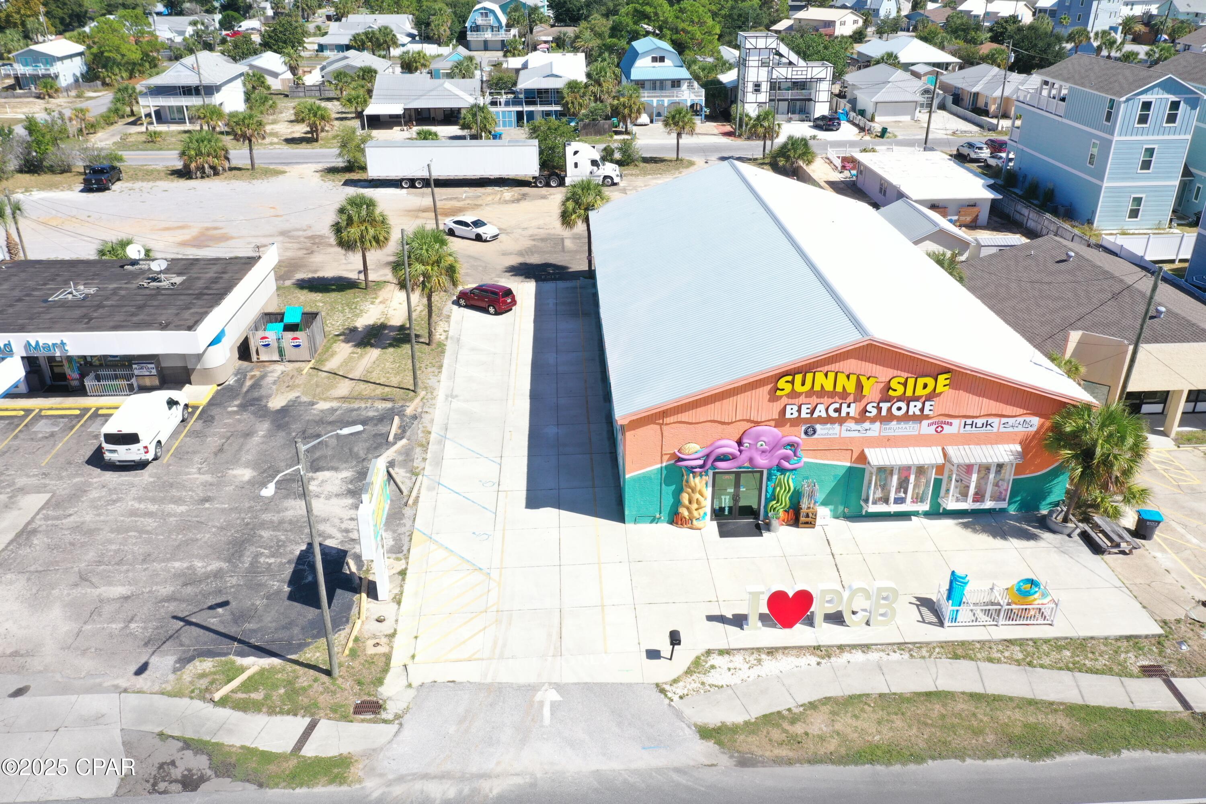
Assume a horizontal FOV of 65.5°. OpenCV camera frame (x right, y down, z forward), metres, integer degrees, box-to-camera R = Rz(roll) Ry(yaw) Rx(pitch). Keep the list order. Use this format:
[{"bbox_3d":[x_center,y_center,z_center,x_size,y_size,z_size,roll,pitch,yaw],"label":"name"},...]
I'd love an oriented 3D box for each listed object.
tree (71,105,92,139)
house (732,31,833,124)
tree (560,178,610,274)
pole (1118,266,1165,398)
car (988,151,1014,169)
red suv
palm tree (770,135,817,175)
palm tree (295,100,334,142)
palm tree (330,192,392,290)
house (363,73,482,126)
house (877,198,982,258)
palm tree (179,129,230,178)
[{"bbox_3d":[-62.195,-33.423,112.135,2.640,3.650,2.640,-1,27,-2],"label":"tree"},{"bbox_3d":[23.254,-41.992,121.295,11.760,10.550,7.100,-1,27,-2],"label":"house"},{"bbox_3d":[-1.142,-12.022,64.684,3.700,6.700,3.700,-2,27,-2],"label":"tree"},{"bbox_3d":[22.785,-1.335,40.426,0.300,9.400,0.300,-1,27,-3],"label":"pole"},{"bbox_3d":[41.040,-24.610,96.544,1.830,1.450,4.600,-3,27,-6],"label":"car"},{"bbox_3d":[-7.629,-6.969,61.078,4.470,1.630,1.760,18,31,31],"label":"red suv"},{"bbox_3d":[19.189,-24.593,93.257,4.400,3.800,4.400,-2,27,-2],"label":"palm tree"},{"bbox_3d":[-33.749,-32.663,109.285,4.600,4.550,4.600,-2,27,-2],"label":"palm tree"},{"bbox_3d":[-16.160,-10.741,63.130,4.060,6.690,4.060,-1,27,-2],"label":"palm tree"},{"bbox_3d":[-22.522,-39.114,121.146,14.200,4.700,17.500,-2,27,-2],"label":"house"},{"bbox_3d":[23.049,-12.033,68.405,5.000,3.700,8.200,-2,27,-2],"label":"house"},{"bbox_3d":[-39.558,-24.910,93.548,5.060,4.470,4.650,-2,27,-2],"label":"palm tree"}]

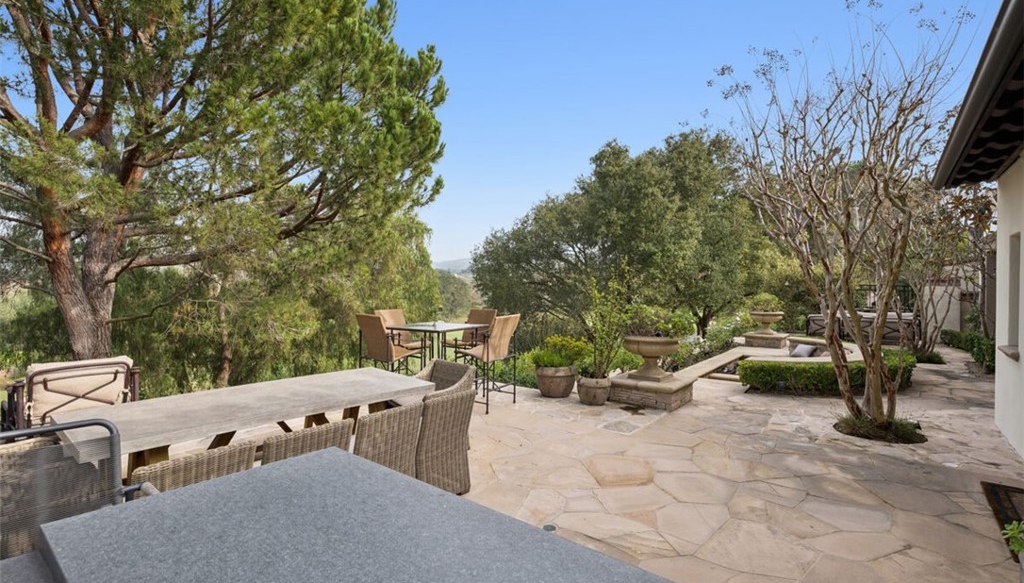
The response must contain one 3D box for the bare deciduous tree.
[{"bbox_3d":[4.120,-0.950,5.692,2.600,5.000,2.600,0,1,38],"label":"bare deciduous tree"}]

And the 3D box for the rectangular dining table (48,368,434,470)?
[{"bbox_3d":[-1.910,1.217,3.683,1.047,0.755,2.455,1,1,39],"label":"rectangular dining table"}]

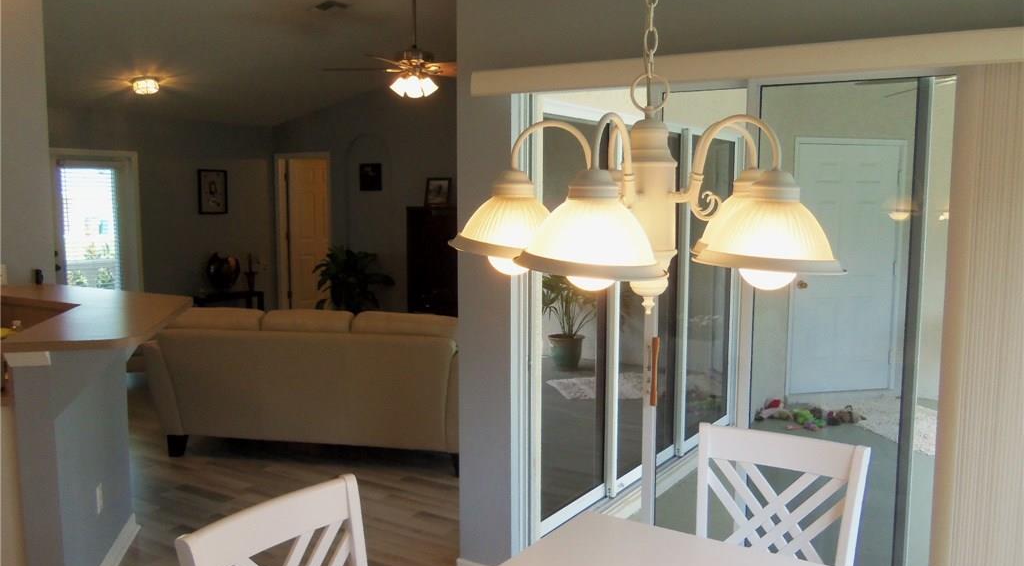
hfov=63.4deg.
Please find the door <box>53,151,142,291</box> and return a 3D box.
[{"bbox_3d":[-4.179,-0.319,8.404,0.080,2.069,0.930,4,7,34],"label":"door"}]

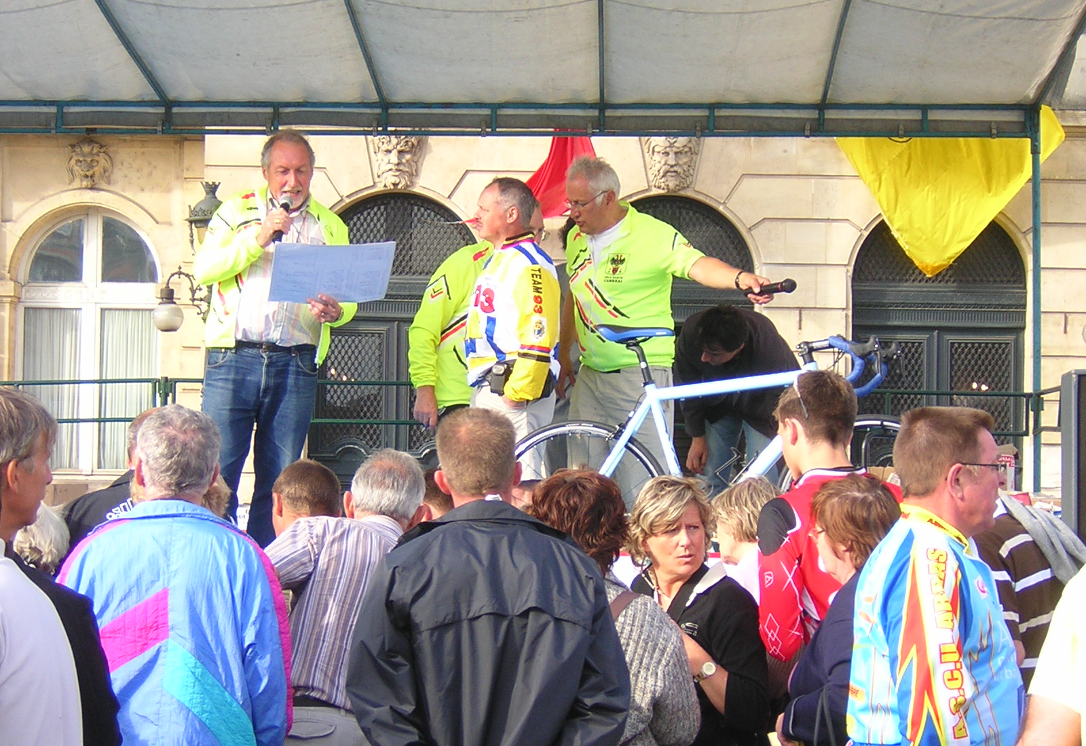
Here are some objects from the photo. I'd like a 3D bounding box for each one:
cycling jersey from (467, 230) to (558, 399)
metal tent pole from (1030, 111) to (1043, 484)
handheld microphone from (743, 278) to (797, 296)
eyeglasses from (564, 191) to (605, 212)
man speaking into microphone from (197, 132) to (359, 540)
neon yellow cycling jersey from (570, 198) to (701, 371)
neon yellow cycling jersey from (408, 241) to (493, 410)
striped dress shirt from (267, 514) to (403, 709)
[{"bbox_3d":[-0.111,-0.205,9.850,0.330,0.630,0.480,2,-2,-30],"label":"cycling jersey"},{"bbox_3d":[2.444,-0.178,13.200,0.040,2.300,0.040,1,-2,2],"label":"metal tent pole"},{"bbox_3d":[0.823,-0.313,9.700,0.215,0.052,0.052,-12,-4,21],"label":"handheld microphone"},{"bbox_3d":[0.161,-0.653,9.850,0.140,0.042,0.140,-32,27,-31],"label":"eyeglasses"},{"bbox_3d":[-0.963,0.014,9.474,0.580,1.760,0.480,1,-2,-9],"label":"man speaking into microphone"},{"bbox_3d":[0.334,-0.318,9.850,0.560,0.630,0.380,0,-2,37],"label":"neon yellow cycling jersey"},{"bbox_3d":[-0.235,-0.193,10.200,0.530,0.660,0.340,2,-2,-27],"label":"neon yellow cycling jersey"},{"bbox_3d":[-0.400,0.540,5.950,0.500,0.500,0.340,1,-2,3],"label":"striped dress shirt"}]

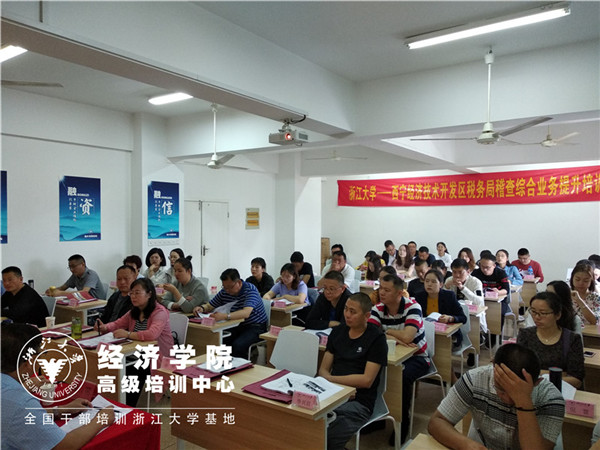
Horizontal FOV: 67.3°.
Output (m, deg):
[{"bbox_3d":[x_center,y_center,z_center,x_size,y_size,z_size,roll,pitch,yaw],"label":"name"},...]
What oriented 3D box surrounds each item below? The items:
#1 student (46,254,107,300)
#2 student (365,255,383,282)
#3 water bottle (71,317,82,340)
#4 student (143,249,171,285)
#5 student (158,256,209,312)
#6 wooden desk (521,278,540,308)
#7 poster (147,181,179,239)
[{"bbox_3d":[-2.695,0.999,5.574,0.550,1.250,0.800,1,1,34],"label":"student"},{"bbox_3d":[1.127,1.020,6.804,0.480,1.180,0.700,1,1,33],"label":"student"},{"bbox_3d":[-1.807,0.826,3.655,0.085,0.183,0.085,1,2,35],"label":"water bottle"},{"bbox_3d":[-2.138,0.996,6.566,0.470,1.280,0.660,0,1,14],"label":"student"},{"bbox_3d":[-1.256,1.025,4.946,0.500,1.220,0.720,1,1,40],"label":"student"},{"bbox_3d":[3.059,1.213,7.083,1.200,0.750,0.430,1,1,34],"label":"wooden desk"},{"bbox_3d":[-2.211,-0.226,7.312,0.012,0.910,0.605,1,1,35],"label":"poster"}]

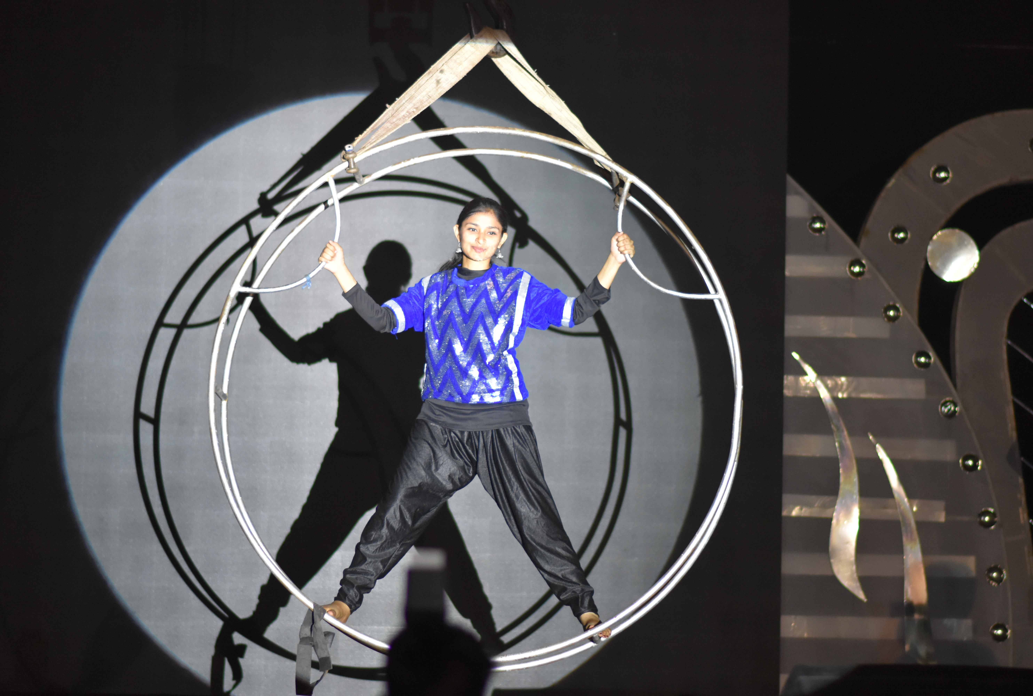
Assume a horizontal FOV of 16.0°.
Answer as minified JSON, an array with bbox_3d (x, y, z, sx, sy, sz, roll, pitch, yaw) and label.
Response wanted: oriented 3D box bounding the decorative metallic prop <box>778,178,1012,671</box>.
[{"bbox_3d":[1.684,0.383,16.300,1.000,2.260,0.200,2,-7,-3],"label":"decorative metallic prop"}]

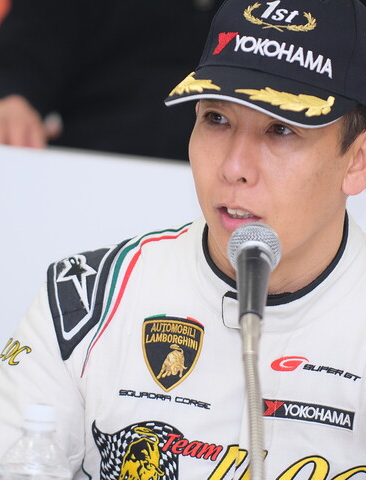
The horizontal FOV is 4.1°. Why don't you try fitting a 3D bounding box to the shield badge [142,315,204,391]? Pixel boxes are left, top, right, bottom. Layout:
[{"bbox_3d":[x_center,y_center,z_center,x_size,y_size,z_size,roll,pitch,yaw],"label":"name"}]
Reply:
[{"bbox_3d":[-0.011,0.109,4.900,0.063,0.075,0.005,5,-7,18],"label":"shield badge"}]

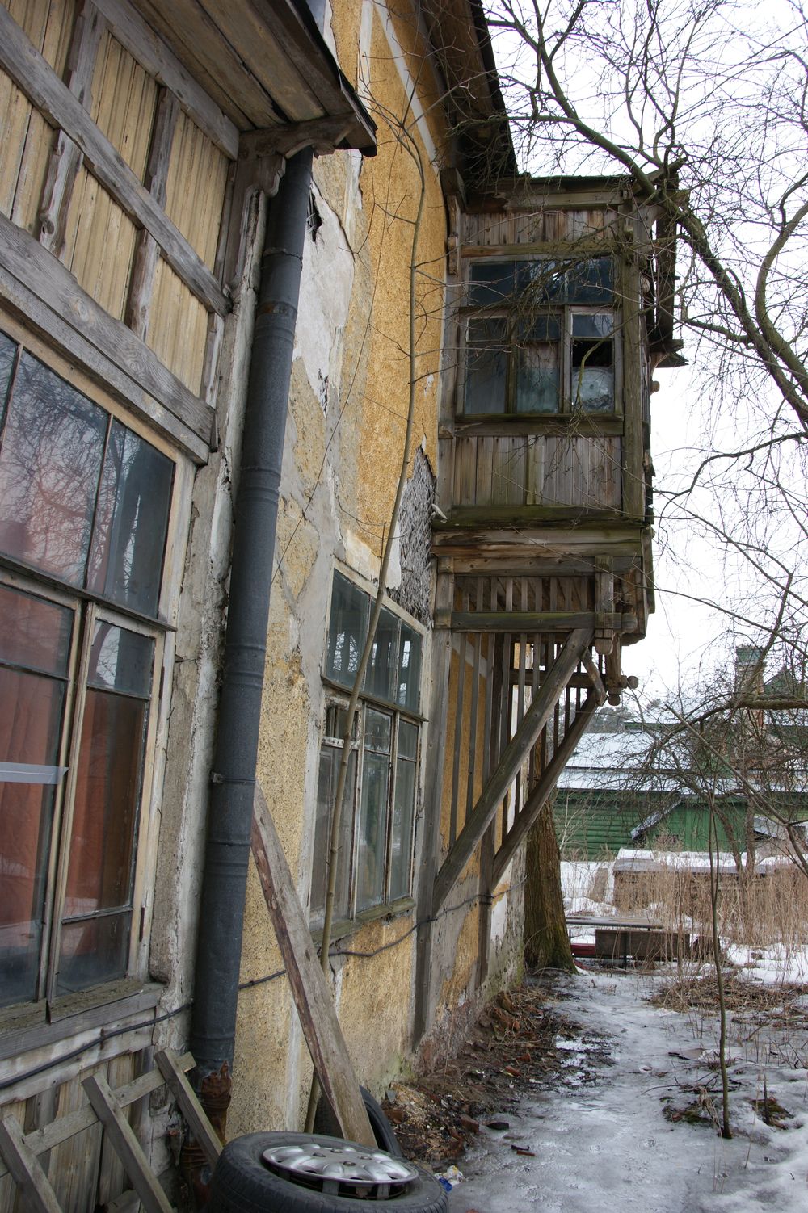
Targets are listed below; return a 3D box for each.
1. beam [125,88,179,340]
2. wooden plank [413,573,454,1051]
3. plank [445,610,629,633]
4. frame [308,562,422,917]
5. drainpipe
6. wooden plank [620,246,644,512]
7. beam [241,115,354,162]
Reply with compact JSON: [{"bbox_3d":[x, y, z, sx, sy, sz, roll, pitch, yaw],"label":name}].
[{"bbox_3d":[-0.732,-1.152,2.653,0.060,0.769,0.075,0,-12,14],"label":"beam"},{"bbox_3d":[0.222,1.279,6.157,0.100,3.105,0.130,0,-12,14],"label":"wooden plank"},{"bbox_3d":[0.895,0.107,6.203,1.289,0.130,0.110,2,-12,9],"label":"plank"},{"bbox_3d":[-0.154,0.832,5.084,0.090,1.593,1.931,0,-12,14],"label":"frame"},{"bbox_3d":[-0.493,-0.024,3.057,0.135,3.384,0.135,0,-12,14],"label":"drainpipe"},{"bbox_3d":[1.573,-1.530,6.255,0.130,1.985,0.120,2,-12,9],"label":"wooden plank"},{"bbox_3d":[-0.355,-1.608,3.158,0.406,0.120,0.090,0,-12,14],"label":"beam"}]

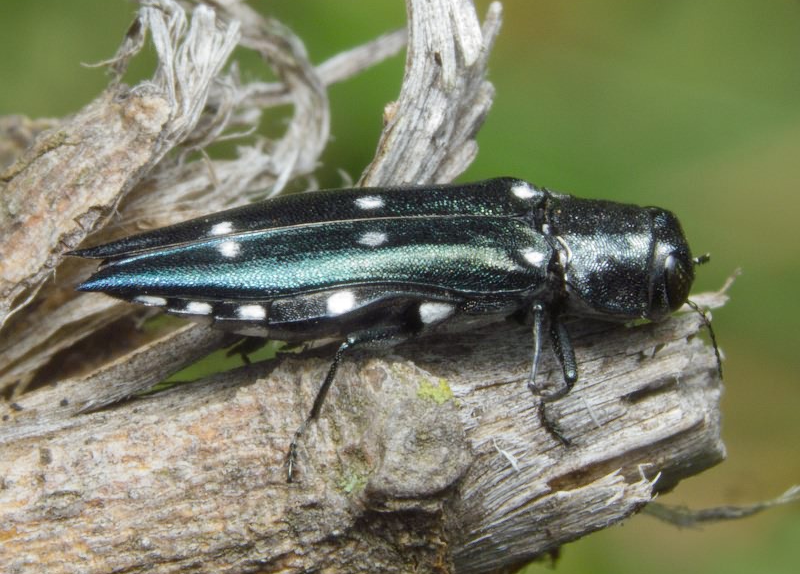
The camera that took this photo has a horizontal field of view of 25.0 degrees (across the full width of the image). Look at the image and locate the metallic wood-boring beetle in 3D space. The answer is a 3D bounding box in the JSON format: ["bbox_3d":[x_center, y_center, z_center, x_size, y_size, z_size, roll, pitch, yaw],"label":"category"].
[{"bbox_3d":[0.000,0.000,0.035,0.012,0.004,0.006,-2,44,-3],"label":"metallic wood-boring beetle"}]

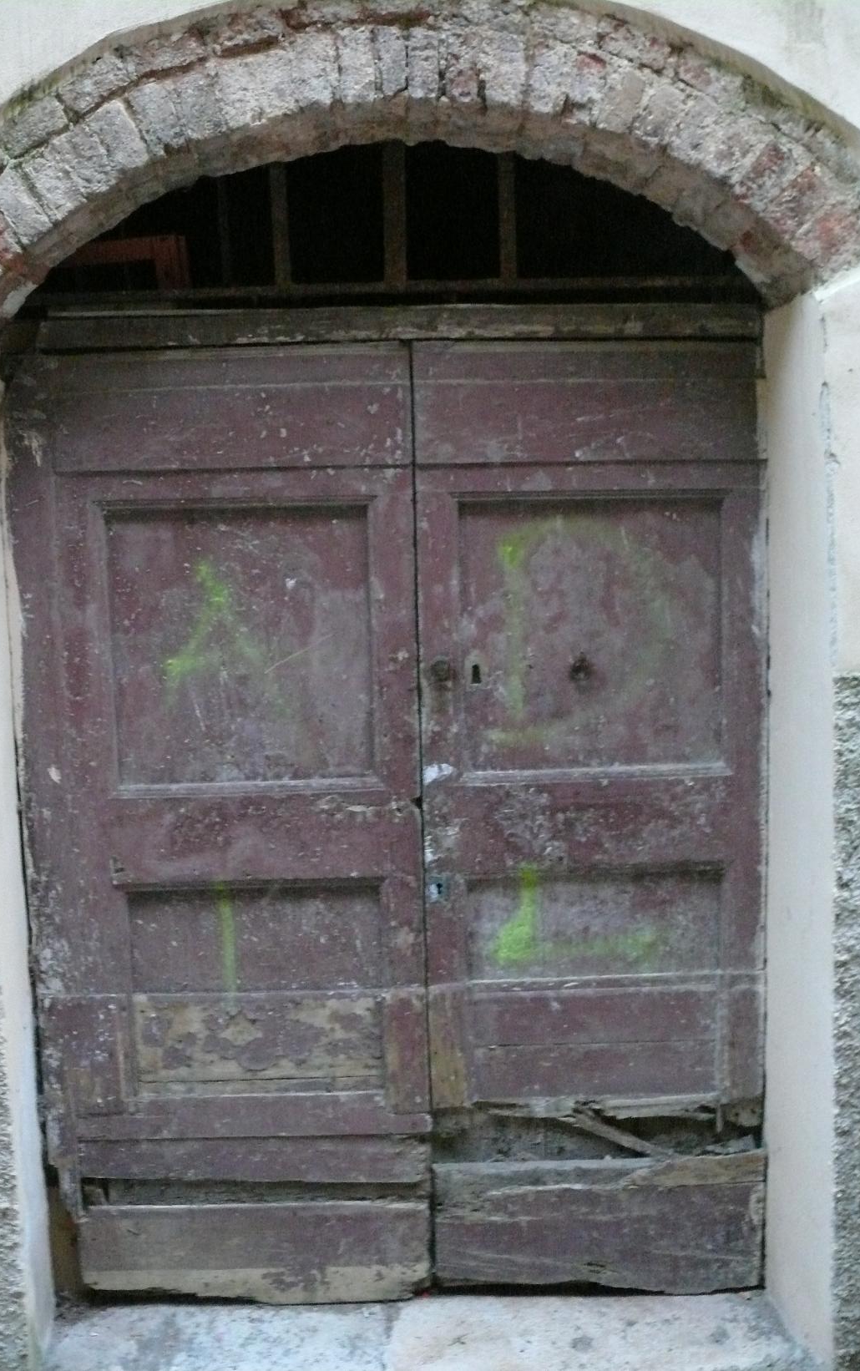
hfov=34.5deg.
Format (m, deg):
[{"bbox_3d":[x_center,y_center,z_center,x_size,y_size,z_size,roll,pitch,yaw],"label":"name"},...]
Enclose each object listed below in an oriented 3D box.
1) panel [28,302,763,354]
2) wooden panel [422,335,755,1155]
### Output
[{"bbox_3d":[-0.056,-0.722,2.807,1.460,0.083,0.060,-2,7,-3],"label":"panel"},{"bbox_3d":[0.345,0.136,2.931,0.733,1.676,0.060,-2,7,-3],"label":"wooden panel"}]

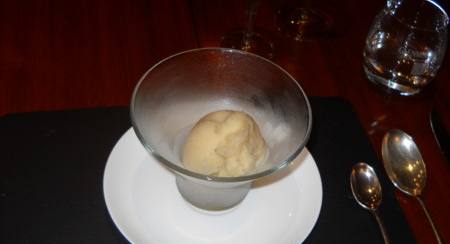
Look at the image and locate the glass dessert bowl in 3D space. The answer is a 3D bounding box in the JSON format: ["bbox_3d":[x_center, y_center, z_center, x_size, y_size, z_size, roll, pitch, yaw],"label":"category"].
[{"bbox_3d":[-0.005,0.020,0.440,0.138,0.095,0.138,2,48,-3],"label":"glass dessert bowl"}]

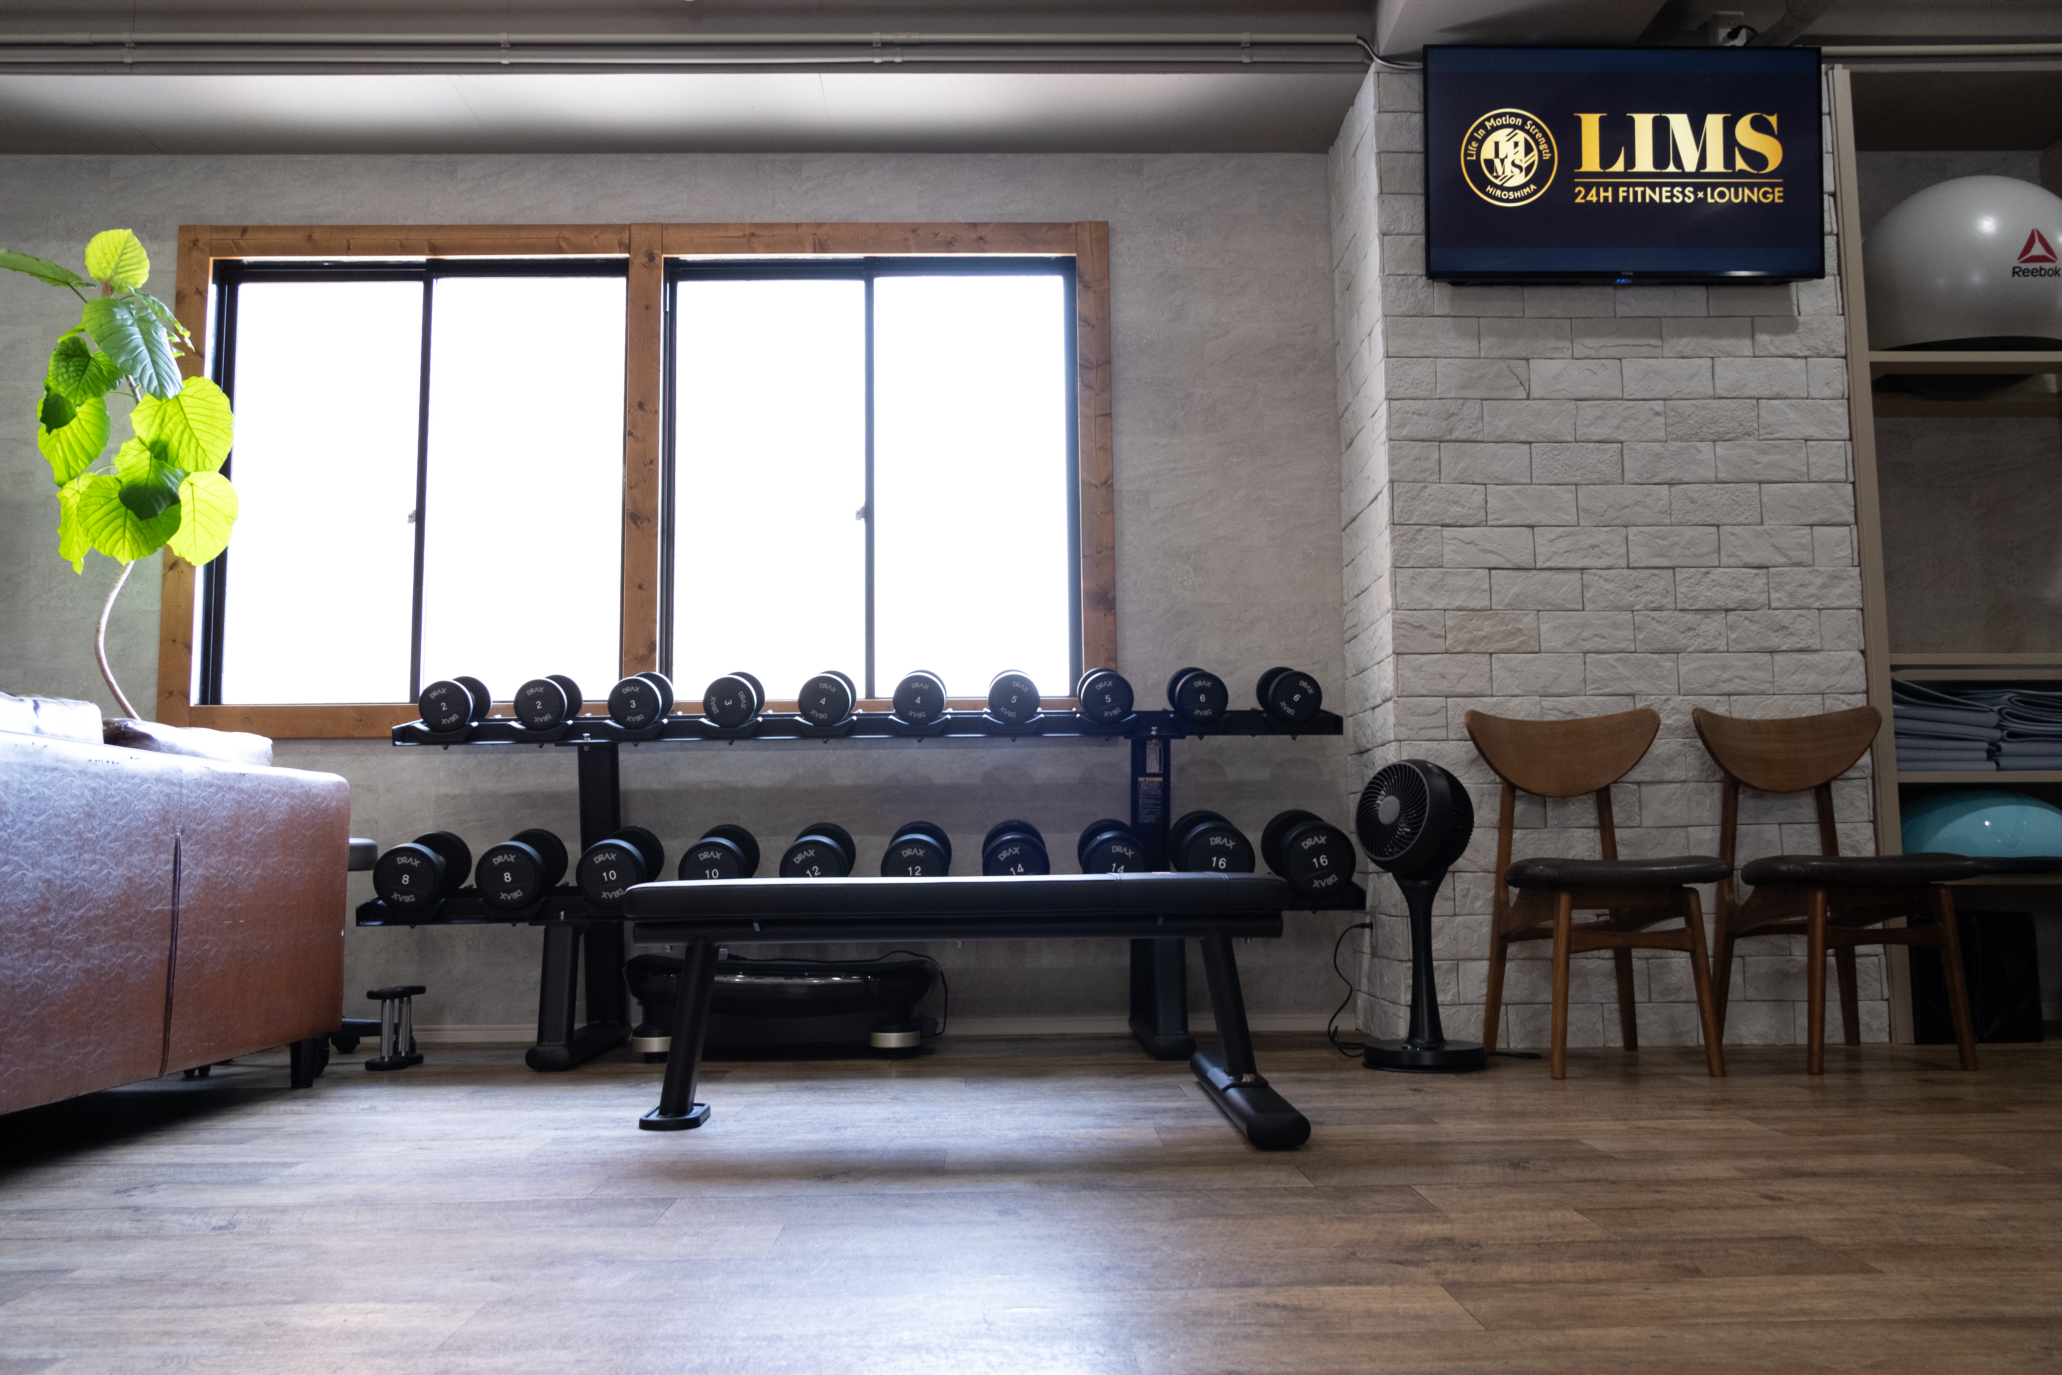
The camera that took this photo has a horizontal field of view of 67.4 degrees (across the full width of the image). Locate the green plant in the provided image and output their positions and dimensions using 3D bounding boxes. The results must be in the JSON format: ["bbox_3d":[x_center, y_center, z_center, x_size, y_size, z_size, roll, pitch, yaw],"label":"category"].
[{"bbox_3d":[-2.175,-0.182,3.615,0.601,1.848,0.560,-1,-6,-1],"label":"green plant"}]

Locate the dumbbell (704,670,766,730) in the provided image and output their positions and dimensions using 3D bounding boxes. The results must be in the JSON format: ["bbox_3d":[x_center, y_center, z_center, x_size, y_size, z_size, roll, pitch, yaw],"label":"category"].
[{"bbox_3d":[-0.693,0.029,3.632,0.120,0.120,0.175,-1,4,-1],"label":"dumbbell"}]

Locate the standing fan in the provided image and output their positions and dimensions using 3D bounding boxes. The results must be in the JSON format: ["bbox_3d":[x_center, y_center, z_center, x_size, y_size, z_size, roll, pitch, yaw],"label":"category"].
[{"bbox_3d":[0.813,0.475,3.291,0.272,0.640,0.272,4,-8,-38],"label":"standing fan"}]

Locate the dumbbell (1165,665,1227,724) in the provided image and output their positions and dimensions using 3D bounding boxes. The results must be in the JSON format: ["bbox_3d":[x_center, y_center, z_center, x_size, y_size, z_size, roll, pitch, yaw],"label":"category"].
[{"bbox_3d":[0.421,0.019,3.911,0.130,0.130,0.188,0,4,-1],"label":"dumbbell"}]

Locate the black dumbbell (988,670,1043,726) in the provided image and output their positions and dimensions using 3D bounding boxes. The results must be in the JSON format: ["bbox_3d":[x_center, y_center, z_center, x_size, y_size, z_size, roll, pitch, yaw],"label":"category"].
[{"bbox_3d":[-0.042,0.024,3.894,0.130,0.130,0.178,0,4,-1],"label":"black dumbbell"}]

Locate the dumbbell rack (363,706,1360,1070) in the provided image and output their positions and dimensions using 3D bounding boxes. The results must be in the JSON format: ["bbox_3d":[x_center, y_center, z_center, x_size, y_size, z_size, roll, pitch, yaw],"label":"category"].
[{"bbox_3d":[-0.360,0.441,3.607,2.155,0.805,0.600,-1,-6,-1],"label":"dumbbell rack"}]

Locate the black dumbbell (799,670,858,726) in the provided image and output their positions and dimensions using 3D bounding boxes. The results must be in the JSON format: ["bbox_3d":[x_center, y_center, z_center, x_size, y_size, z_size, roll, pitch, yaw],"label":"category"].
[{"bbox_3d":[-0.506,0.029,3.877,0.130,0.130,0.168,0,4,-1],"label":"black dumbbell"}]

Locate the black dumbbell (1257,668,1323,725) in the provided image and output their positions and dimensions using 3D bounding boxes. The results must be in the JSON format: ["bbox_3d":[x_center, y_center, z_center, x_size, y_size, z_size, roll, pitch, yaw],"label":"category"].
[{"bbox_3d":[0.653,0.016,3.917,0.130,0.130,0.188,0,4,-1],"label":"black dumbbell"}]

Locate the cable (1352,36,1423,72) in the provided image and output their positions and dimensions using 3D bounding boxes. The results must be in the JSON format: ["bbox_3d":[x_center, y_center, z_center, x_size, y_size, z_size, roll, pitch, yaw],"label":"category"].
[{"bbox_3d":[0.857,-1.523,3.713,0.160,0.080,0.040,-1,-6,-1],"label":"cable"}]

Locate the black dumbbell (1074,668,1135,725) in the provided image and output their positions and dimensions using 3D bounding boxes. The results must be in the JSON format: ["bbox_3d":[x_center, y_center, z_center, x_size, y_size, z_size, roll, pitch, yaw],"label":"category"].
[{"bbox_3d":[0.178,0.019,3.650,0.120,0.120,0.175,-1,4,-1],"label":"black dumbbell"}]

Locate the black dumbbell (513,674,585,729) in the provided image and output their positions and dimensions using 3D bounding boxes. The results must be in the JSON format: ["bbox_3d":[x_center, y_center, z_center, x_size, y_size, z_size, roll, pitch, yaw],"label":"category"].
[{"bbox_3d":[-1.198,0.037,3.850,0.130,0.130,0.147,0,4,-1],"label":"black dumbbell"}]

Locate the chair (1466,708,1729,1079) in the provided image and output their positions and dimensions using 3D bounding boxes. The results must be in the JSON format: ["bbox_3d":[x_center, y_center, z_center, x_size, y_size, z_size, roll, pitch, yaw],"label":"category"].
[{"bbox_3d":[1.185,0.409,3.279,0.465,0.760,0.495,-1,-6,-1],"label":"chair"}]

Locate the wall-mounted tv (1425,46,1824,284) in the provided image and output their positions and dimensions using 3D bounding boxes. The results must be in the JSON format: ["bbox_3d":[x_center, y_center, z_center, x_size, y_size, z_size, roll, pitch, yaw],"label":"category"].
[{"bbox_3d":[1.430,-1.262,3.763,0.967,0.561,0.080,0,-1,-1],"label":"wall-mounted tv"}]

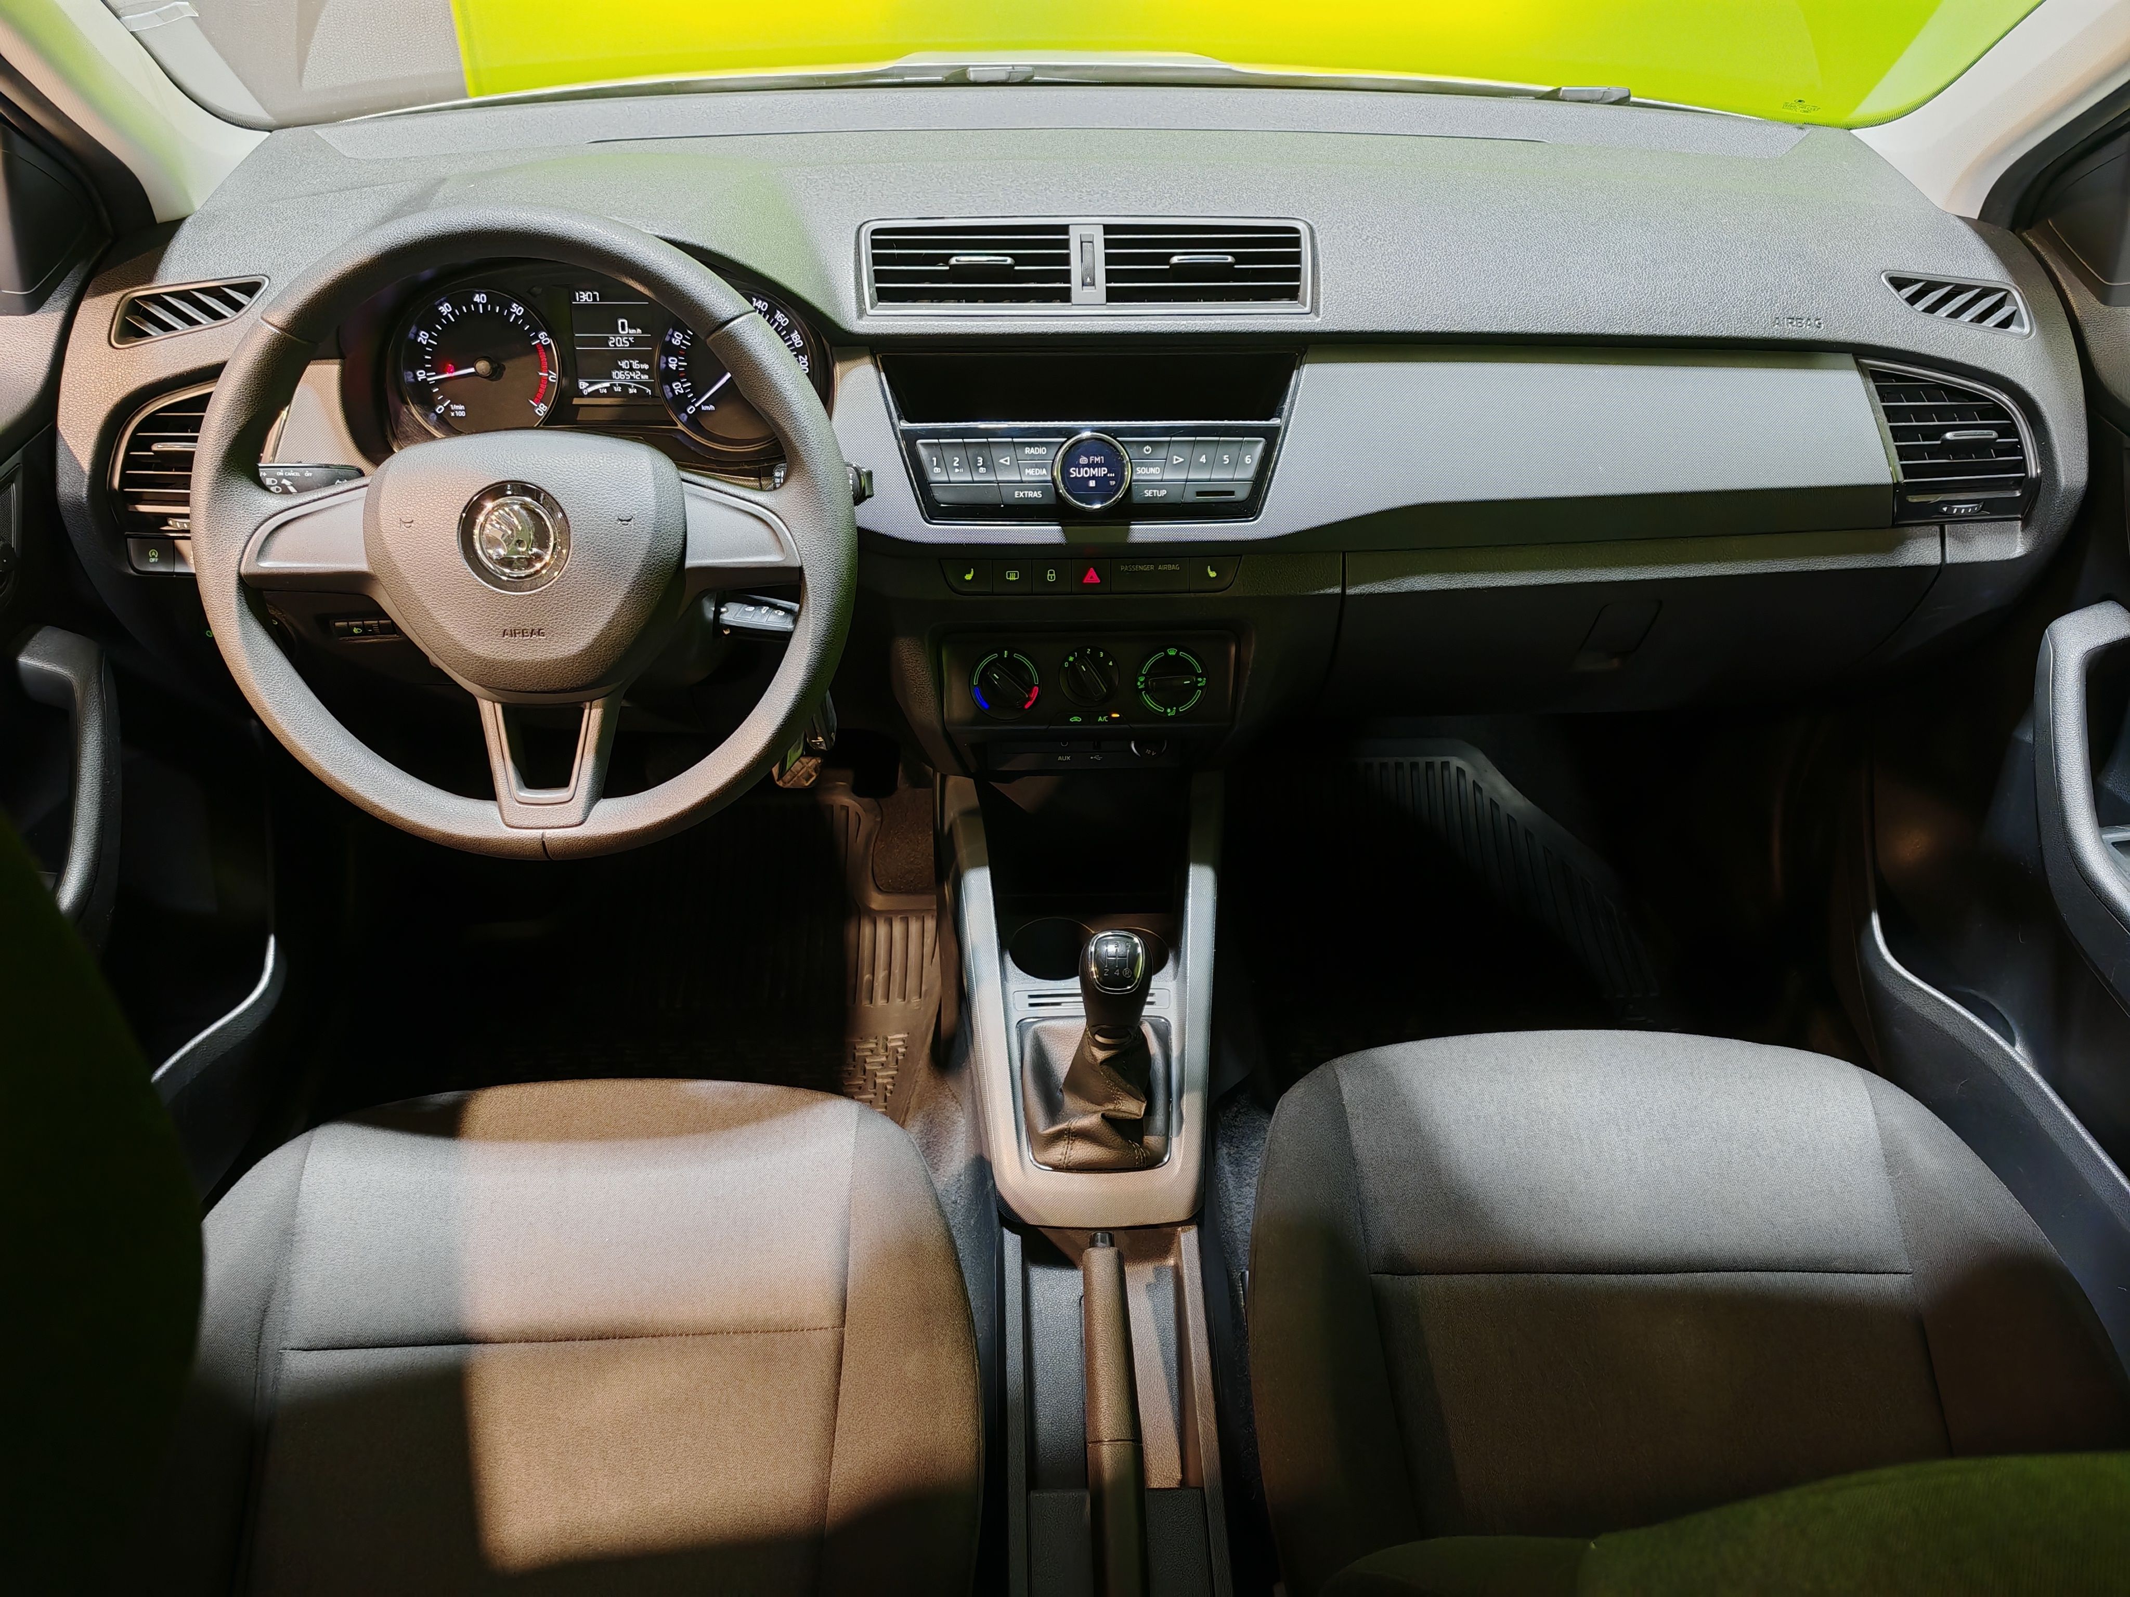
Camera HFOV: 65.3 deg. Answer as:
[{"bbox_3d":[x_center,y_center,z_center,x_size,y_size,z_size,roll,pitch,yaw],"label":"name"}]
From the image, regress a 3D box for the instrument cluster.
[{"bbox_3d":[-0.322,-0.301,1.170,0.308,0.142,0.070,0,10,-1],"label":"instrument cluster"}]

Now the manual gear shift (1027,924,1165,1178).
[{"bbox_3d":[0.019,0.134,1.048,0.088,0.155,0.120,0,34,-1],"label":"manual gear shift"}]

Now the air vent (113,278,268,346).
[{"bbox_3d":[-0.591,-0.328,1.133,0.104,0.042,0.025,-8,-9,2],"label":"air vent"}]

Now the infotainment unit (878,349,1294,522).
[{"bbox_3d":[0.013,-0.234,1.070,0.262,0.110,0.055,0,13,-2],"label":"infotainment unit"}]

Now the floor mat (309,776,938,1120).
[{"bbox_3d":[-0.380,0.191,1.522,0.510,0.100,0.620,0,34,-1],"label":"floor mat"}]

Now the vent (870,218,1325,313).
[{"bbox_3d":[0.016,-0.373,1.168,0.308,0.065,0.045,0,12,-1],"label":"vent"}]

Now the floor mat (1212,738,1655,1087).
[{"bbox_3d":[0.390,0.158,1.557,0.460,0.100,0.620,0,34,-1],"label":"floor mat"}]

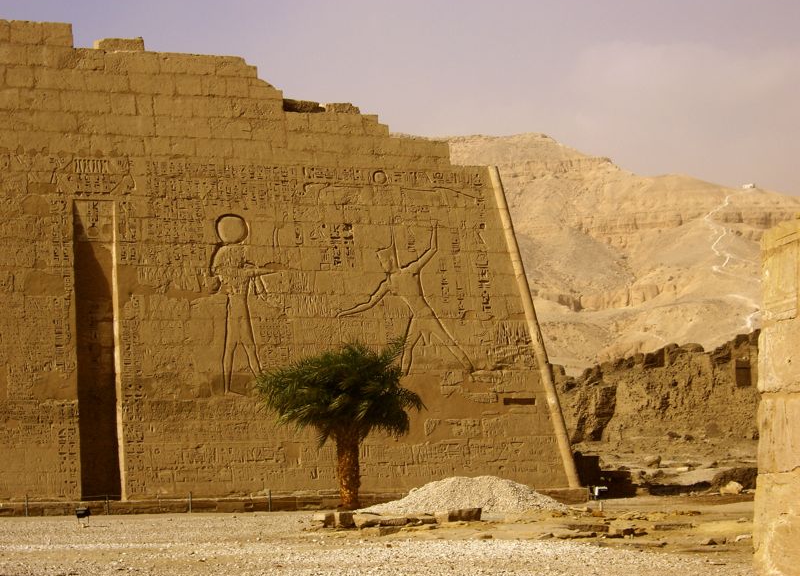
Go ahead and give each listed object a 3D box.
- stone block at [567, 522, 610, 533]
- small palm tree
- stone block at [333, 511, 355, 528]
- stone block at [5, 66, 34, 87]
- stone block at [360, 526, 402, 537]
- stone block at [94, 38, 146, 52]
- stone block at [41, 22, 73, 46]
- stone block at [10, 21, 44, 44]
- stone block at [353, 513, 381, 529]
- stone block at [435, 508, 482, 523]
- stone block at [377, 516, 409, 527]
[{"bbox_3d":[4.392,5.585,42.000,0.950,0.200,0.600,1,-6,-18],"label":"stone block"},{"bbox_3d":[-2.232,4.999,66.500,6.000,6.350,6.000,-1,-6,0],"label":"small palm tree"},{"bbox_3d":[-1.422,5.949,46.200,0.400,0.400,0.450,1,-6,-18],"label":"stone block"},{"bbox_3d":[-14.977,-8.170,70.853,1.061,0.851,0.900,1,-6,-18],"label":"stone block"},{"bbox_3d":[-0.459,5.881,43.500,0.500,0.200,1.250,1,-6,-18],"label":"stone block"},{"bbox_3d":[-11.318,-9.670,72.826,1.712,0.535,1.200,1,-6,-18],"label":"stone block"},{"bbox_3d":[-13.723,-10.002,71.859,1.241,0.976,0.900,1,-6,-18],"label":"stone block"},{"bbox_3d":[-14.865,-10.039,71.490,1.287,0.950,0.900,1,-6,-18],"label":"stone block"},{"bbox_3d":[-0.860,5.972,46.300,0.580,0.380,0.550,1,-6,-18],"label":"stone block"},{"bbox_3d":[1.614,6.222,49.300,0.950,0.330,0.950,1,-6,-18],"label":"stone block"},{"bbox_3d":[-0.182,6.052,46.800,0.740,0.200,0.500,1,-6,-18],"label":"stone block"}]

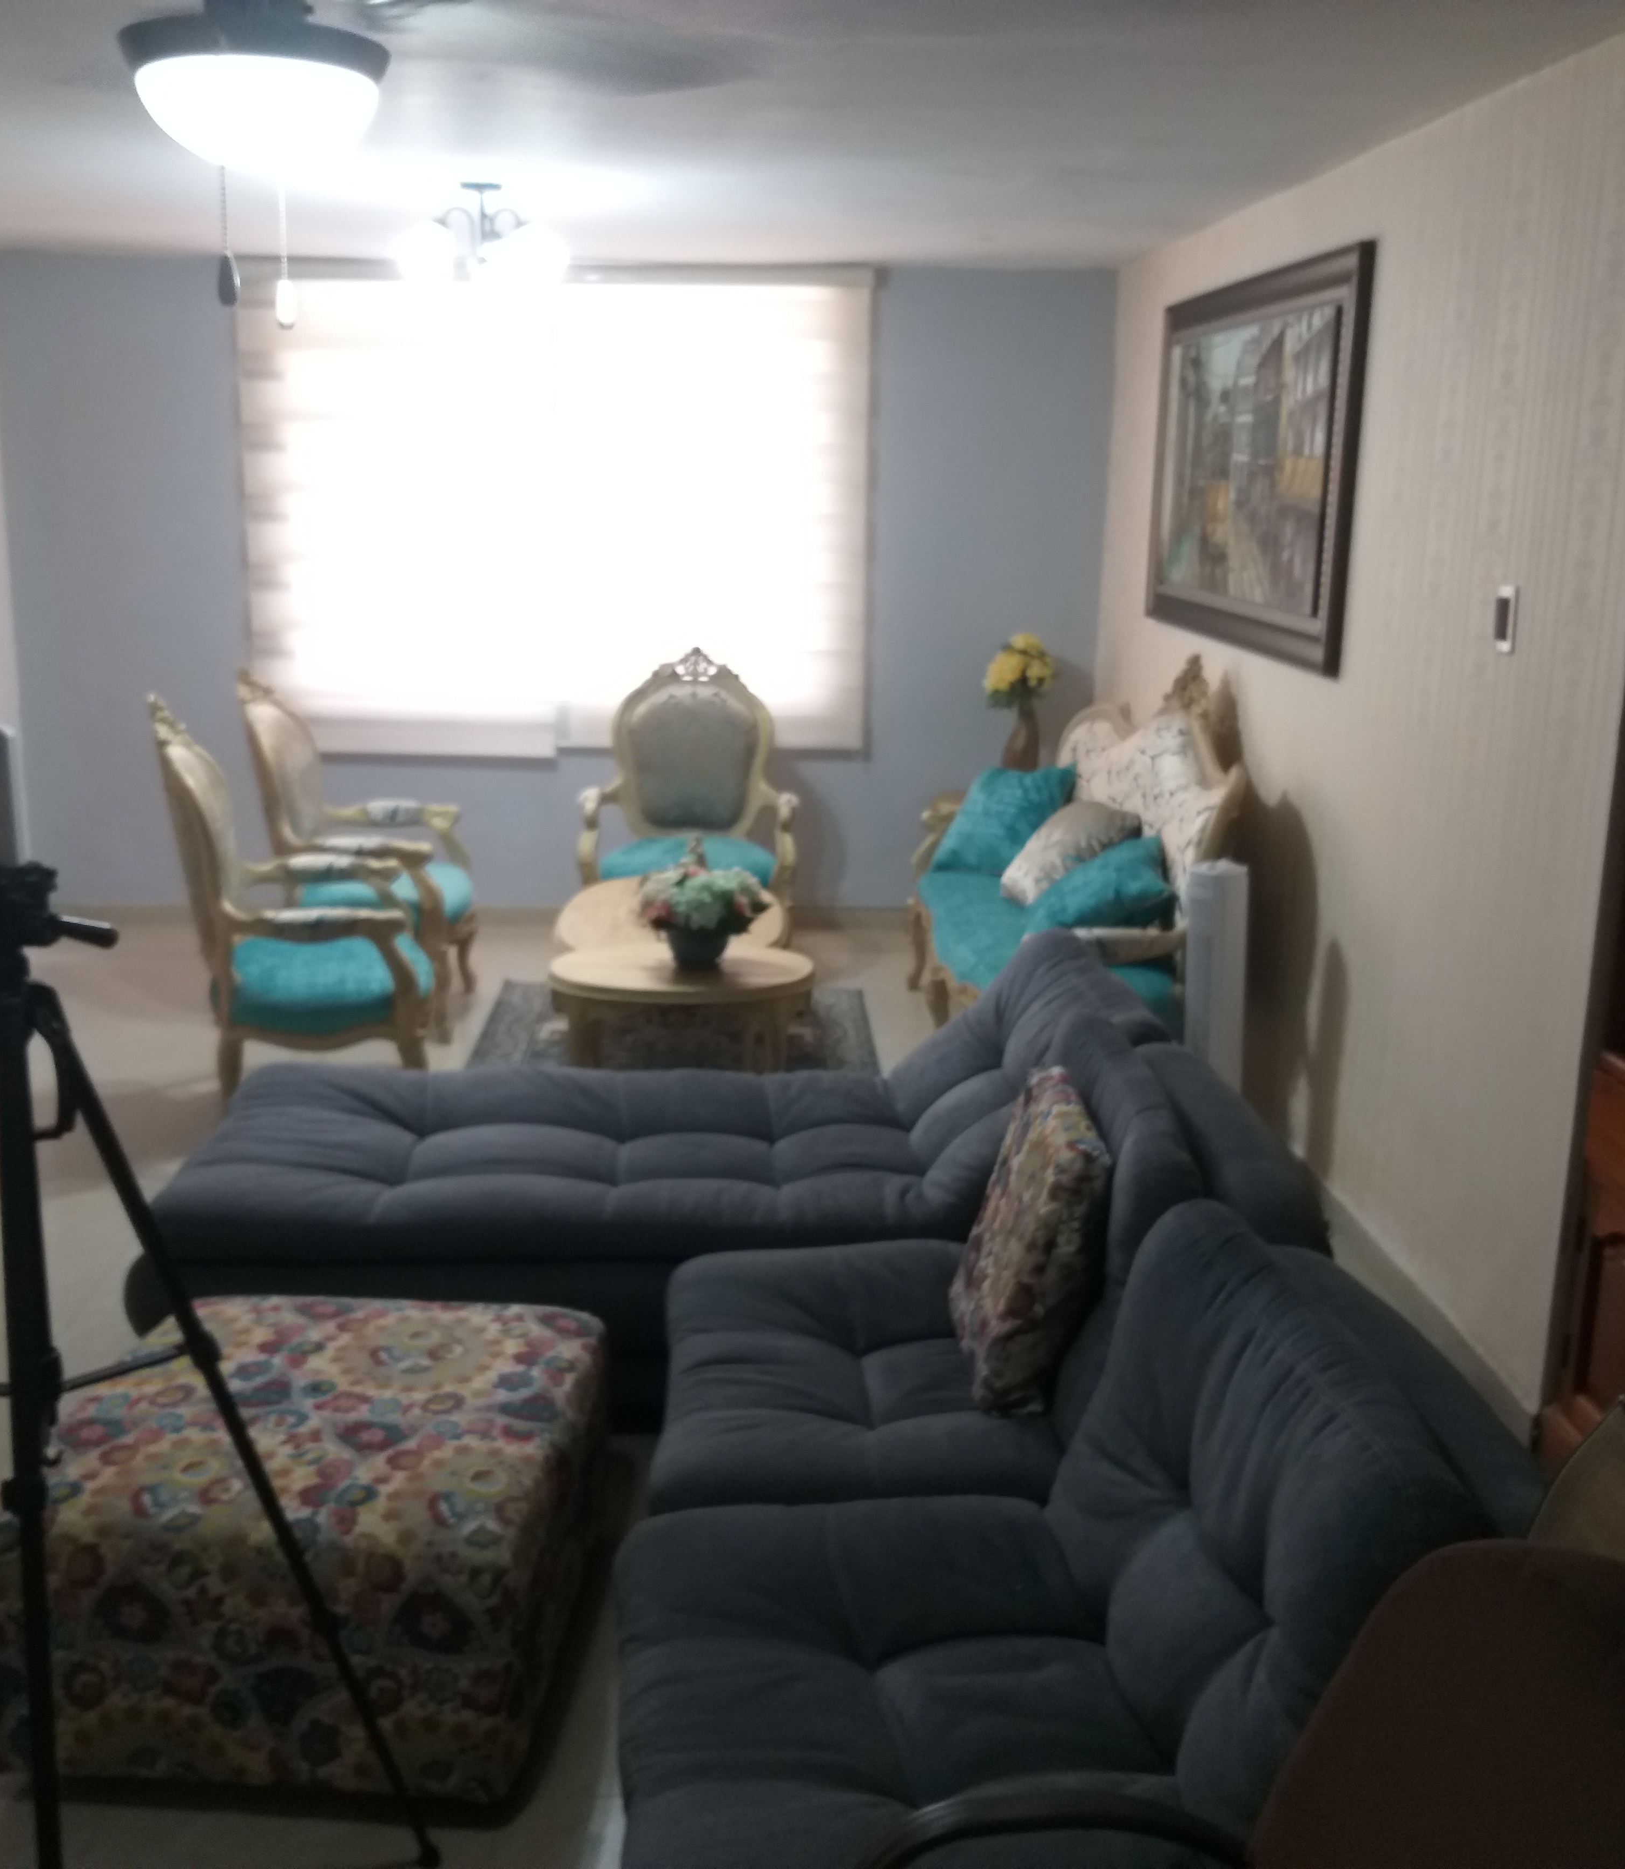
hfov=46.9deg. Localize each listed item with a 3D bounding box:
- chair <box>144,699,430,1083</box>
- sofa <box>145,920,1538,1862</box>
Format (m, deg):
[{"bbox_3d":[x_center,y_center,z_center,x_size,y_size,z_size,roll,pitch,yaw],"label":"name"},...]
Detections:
[{"bbox_3d":[-1.367,-0.088,4.955,0.700,1.060,0.630,0,14,-3],"label":"chair"},{"bbox_3d":[-0.214,0.590,2.736,1.920,0.850,2.500,0,14,-3],"label":"sofa"}]

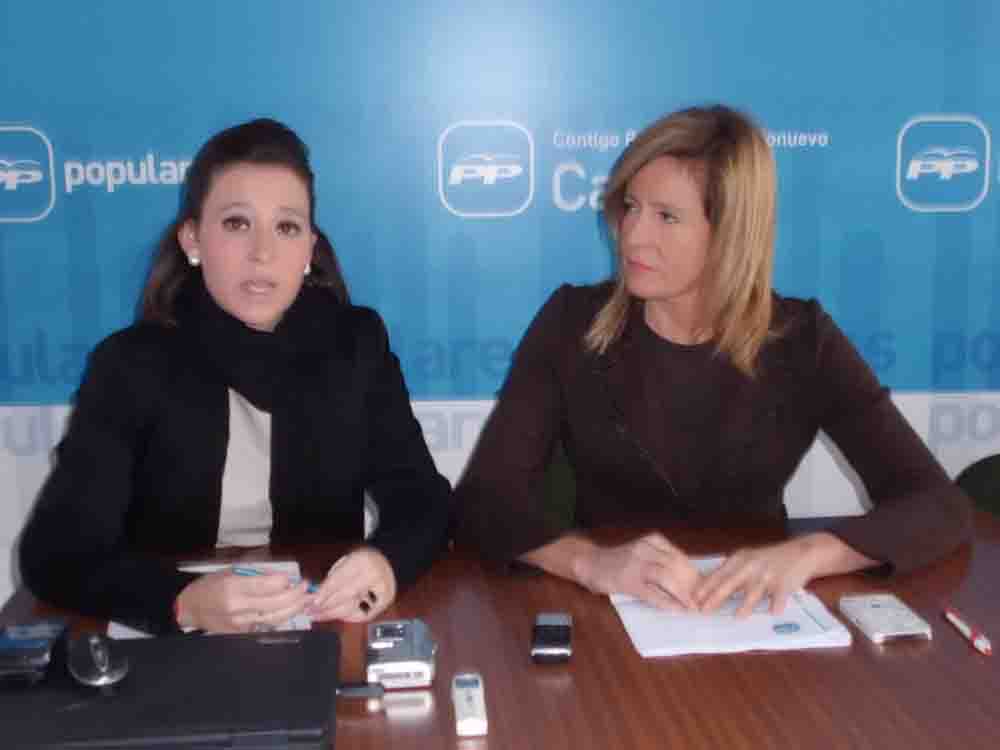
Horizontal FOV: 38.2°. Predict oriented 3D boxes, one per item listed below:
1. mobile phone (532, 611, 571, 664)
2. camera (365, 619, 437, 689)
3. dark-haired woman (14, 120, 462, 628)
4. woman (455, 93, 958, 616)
[{"bbox_3d":[0.053,0.259,1.426,0.041,0.015,0.102,0,10,3],"label":"mobile phone"},{"bbox_3d":[-0.095,0.264,1.372,0.061,0.026,0.112,-1,10,-6],"label":"camera"},{"bbox_3d":[-0.303,0.322,1.776,0.510,1.250,0.640,-2,10,-9],"label":"dark-haired woman"},{"bbox_3d":[0.252,0.299,1.843,0.610,1.265,0.660,0,10,3],"label":"woman"}]

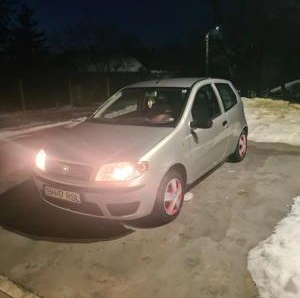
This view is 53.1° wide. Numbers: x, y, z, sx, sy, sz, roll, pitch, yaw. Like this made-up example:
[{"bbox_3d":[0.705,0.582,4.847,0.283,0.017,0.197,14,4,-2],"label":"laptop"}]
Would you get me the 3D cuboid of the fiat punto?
[{"bbox_3d":[0.207,-0.265,4.385,1.690,1.480,3.840,7,16,33],"label":"fiat punto"}]

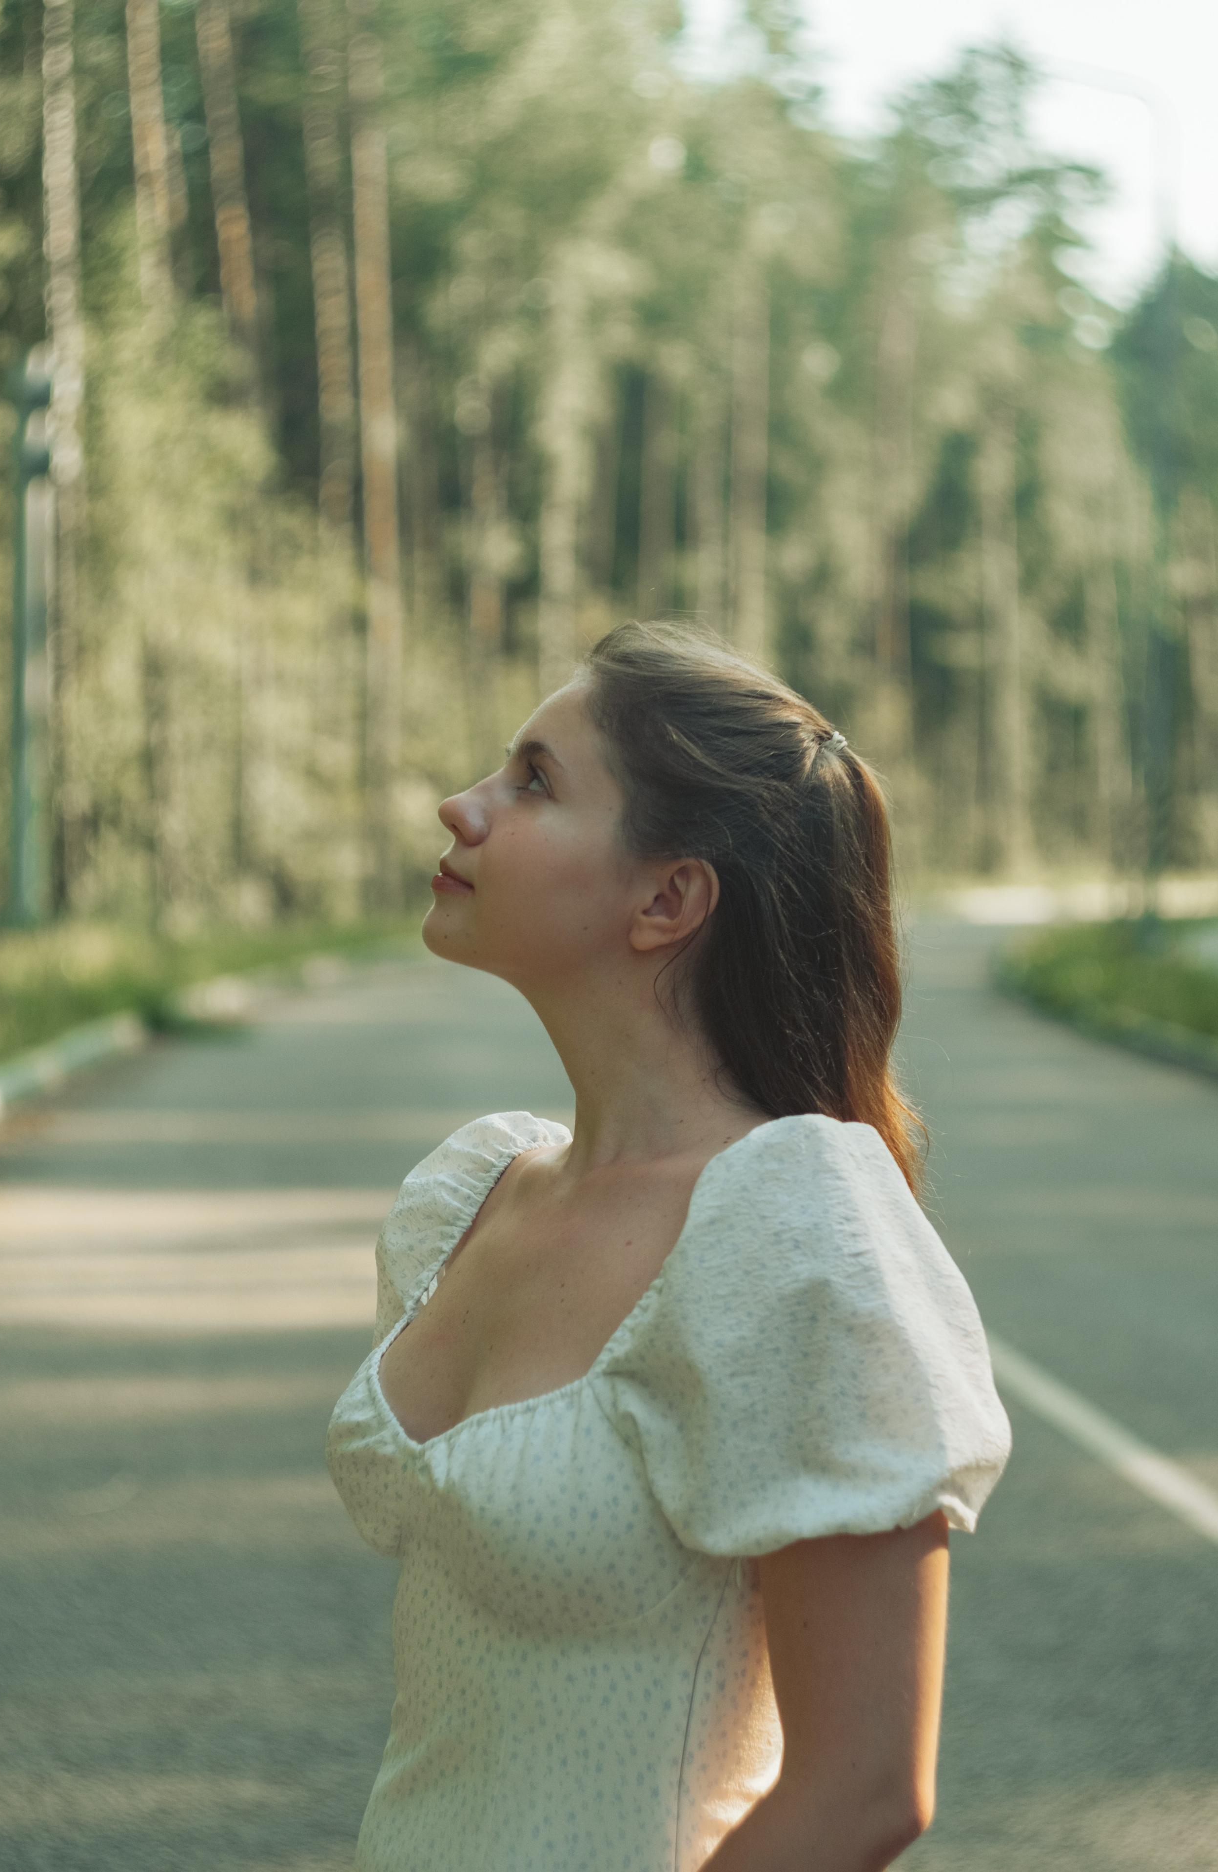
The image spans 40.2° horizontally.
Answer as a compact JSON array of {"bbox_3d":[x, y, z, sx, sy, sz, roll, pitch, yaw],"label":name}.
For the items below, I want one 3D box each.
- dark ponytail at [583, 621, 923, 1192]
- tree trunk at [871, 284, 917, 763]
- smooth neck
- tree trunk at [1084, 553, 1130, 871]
[{"bbox_3d":[0.082,-0.017,0.950,0.190,0.320,0.170,-1,4,-10],"label":"dark ponytail"},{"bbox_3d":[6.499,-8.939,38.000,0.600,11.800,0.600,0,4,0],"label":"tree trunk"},{"bbox_3d":[0.019,0.075,0.950,0.130,0.125,0.115,-1,4,-18],"label":"smooth neck"},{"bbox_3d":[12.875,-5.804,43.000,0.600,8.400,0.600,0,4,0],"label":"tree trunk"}]

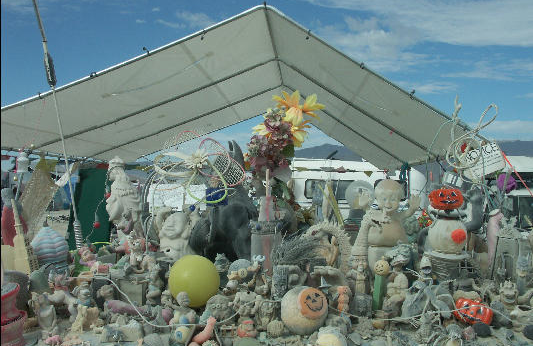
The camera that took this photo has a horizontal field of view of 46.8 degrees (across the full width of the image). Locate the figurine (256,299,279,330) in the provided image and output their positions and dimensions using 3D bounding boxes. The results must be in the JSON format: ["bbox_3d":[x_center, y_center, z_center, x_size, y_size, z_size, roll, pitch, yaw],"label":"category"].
[{"bbox_3d":[0.002,0.282,1.230,0.044,0.060,0.038,0,-1,0],"label":"figurine"}]

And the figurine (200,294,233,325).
[{"bbox_3d":[-0.102,0.275,1.250,0.064,0.060,0.048,0,-1,-2],"label":"figurine"}]

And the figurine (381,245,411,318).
[{"bbox_3d":[0.287,0.237,1.360,0.062,0.160,0.060,0,-1,21],"label":"figurine"}]

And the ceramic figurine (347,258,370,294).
[{"bbox_3d":[0.212,0.240,1.420,0.055,0.090,0.045,0,0,-7],"label":"ceramic figurine"}]

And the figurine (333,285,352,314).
[{"bbox_3d":[0.165,0.276,1.340,0.043,0.063,0.035,0,0,-17],"label":"figurine"}]

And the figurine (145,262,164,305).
[{"bbox_3d":[-0.256,0.254,1.410,0.046,0.103,0.050,0,0,20],"label":"figurine"}]

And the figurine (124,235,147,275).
[{"bbox_3d":[-0.317,0.198,1.480,0.058,0.096,0.065,0,0,-6],"label":"figurine"}]

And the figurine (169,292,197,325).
[{"bbox_3d":[-0.174,0.284,1.280,0.058,0.075,0.050,0,0,-14],"label":"figurine"}]

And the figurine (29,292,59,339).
[{"bbox_3d":[-0.433,0.278,1.200,0.056,0.092,0.047,0,-1,-24],"label":"figurine"}]

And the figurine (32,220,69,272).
[{"bbox_3d":[-0.564,0.199,1.600,0.099,0.145,0.100,0,0,0],"label":"figurine"}]

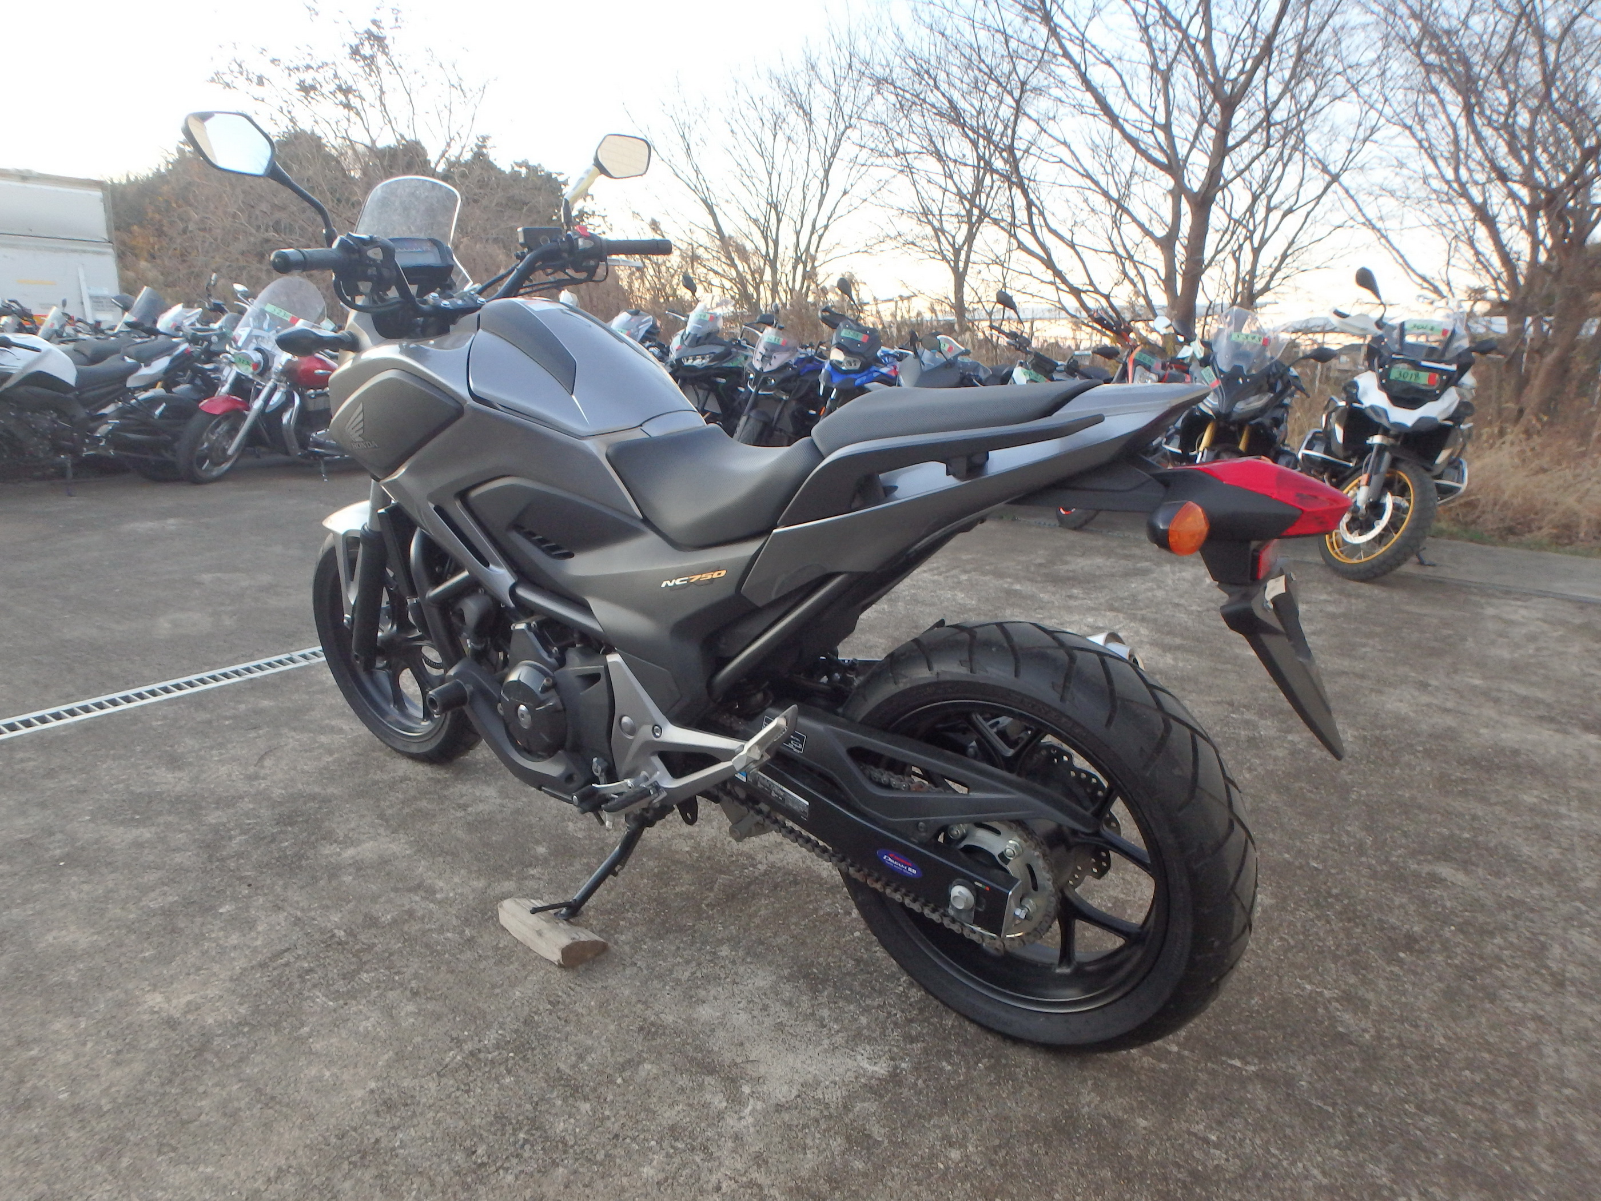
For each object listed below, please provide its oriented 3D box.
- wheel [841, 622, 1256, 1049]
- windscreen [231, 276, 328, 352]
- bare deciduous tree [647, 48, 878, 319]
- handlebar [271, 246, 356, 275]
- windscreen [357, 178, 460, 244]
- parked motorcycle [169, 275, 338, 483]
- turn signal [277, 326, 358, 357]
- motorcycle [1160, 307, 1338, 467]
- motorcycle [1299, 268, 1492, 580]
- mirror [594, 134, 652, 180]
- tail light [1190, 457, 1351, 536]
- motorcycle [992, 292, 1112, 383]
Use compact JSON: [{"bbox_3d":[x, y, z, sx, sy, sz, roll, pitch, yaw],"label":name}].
[{"bbox_3d":[0.306,0.331,1.368,0.622,0.622,0.165,11,25,36],"label":"wheel"},{"bbox_3d":[-3.786,-2.079,7.050,0.540,0.500,0.240,14,15,12],"label":"windscreen"},{"bbox_3d":[-0.516,-5.270,14.174,3.500,5.300,3.300,2,13,0],"label":"bare deciduous tree"},{"bbox_3d":[-0.708,-0.500,1.421,0.038,0.038,0.138,7,22,26],"label":"handlebar"},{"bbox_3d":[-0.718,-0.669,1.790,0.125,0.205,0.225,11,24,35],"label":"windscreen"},{"bbox_3d":[-3.750,-1.659,7.515,0.900,1.450,2.350,22,23,36],"label":"parked motorcycle"},{"bbox_3d":[-0.858,-0.459,1.729,0.060,0.052,0.130,11,23,35],"label":"turn signal"},{"bbox_3d":[2.832,-1.057,6.030,0.880,1.380,2.180,20,21,31],"label":"motorcycle"},{"bbox_3d":[3.340,-0.939,5.422,0.960,1.450,2.250,17,19,27],"label":"motorcycle"},{"bbox_3d":[-0.353,-0.875,1.920,0.042,0.090,0.140,16,27,42],"label":"mirror"},{"bbox_3d":[0.496,-0.114,1.043,0.167,0.080,0.128,11,24,35],"label":"tail light"},{"bbox_3d":[1.789,-1.314,7.007,0.840,1.380,2.150,21,22,33],"label":"motorcycle"}]

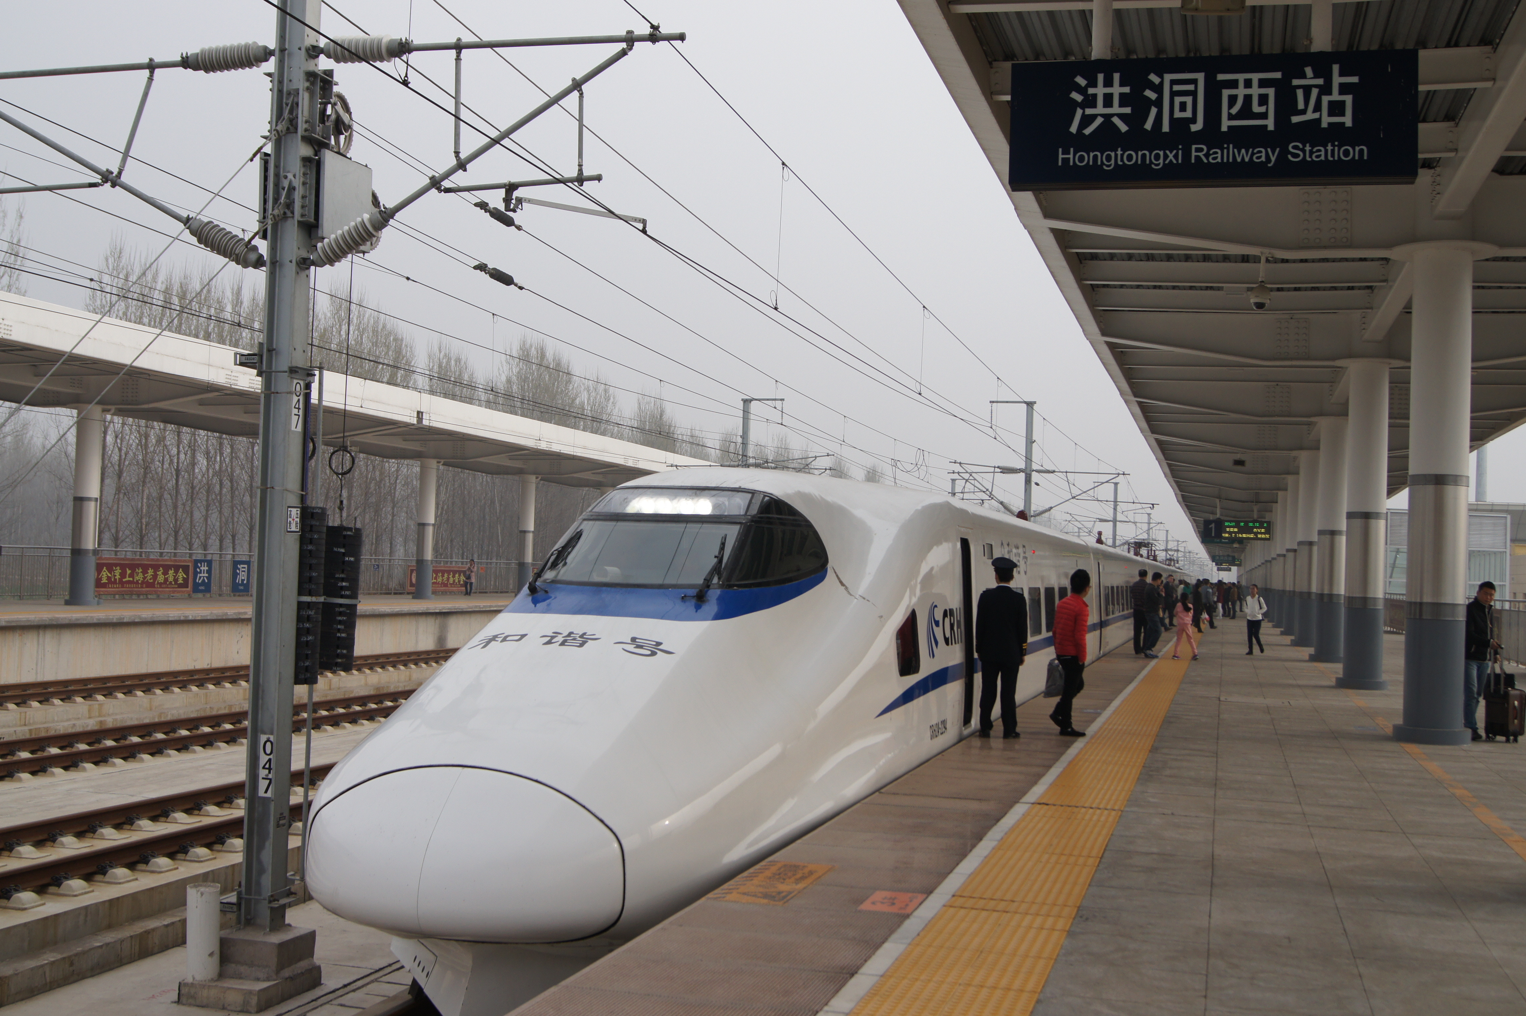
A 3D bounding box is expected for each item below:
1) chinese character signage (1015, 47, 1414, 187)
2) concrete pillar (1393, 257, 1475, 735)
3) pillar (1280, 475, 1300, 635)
[{"bbox_3d":[2.364,-2.042,8.767,2.070,0.665,0.160,1,-2,16],"label":"chinese character signage"},{"bbox_3d":[6.874,-0.120,16.793,0.710,5.020,0.710,1,-2,16],"label":"concrete pillar"},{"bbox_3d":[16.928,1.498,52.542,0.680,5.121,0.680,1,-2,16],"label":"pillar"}]

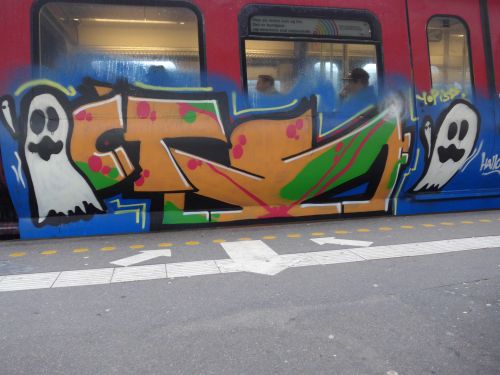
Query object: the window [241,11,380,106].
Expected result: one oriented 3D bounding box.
[{"bbox_3d":[0.537,-1.112,3.649,1.288,0.891,0.080,-3,-3,-12],"label":"window"}]

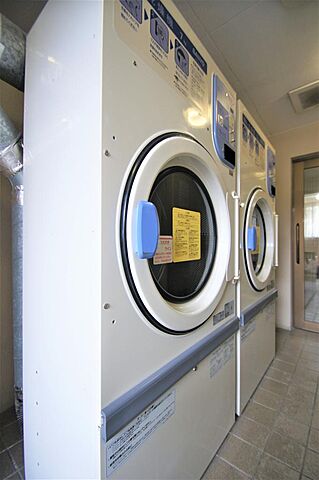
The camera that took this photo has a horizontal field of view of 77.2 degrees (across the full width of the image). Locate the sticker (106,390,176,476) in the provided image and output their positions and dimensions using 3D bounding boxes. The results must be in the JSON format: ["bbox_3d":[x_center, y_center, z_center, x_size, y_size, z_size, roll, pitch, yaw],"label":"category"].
[{"bbox_3d":[-0.033,0.521,0.564,0.005,0.083,0.275,0,0,41],"label":"sticker"}]

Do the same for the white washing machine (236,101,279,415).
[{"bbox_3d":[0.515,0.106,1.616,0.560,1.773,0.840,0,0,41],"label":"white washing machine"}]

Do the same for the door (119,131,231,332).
[{"bbox_3d":[0.141,-0.024,0.769,0.100,0.700,0.700,0,0,41],"label":"door"}]

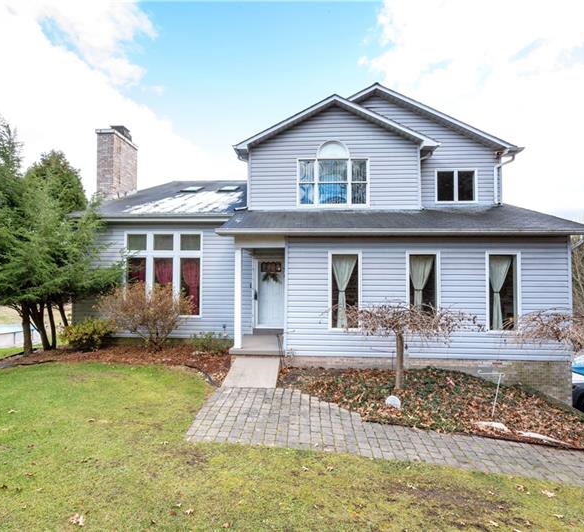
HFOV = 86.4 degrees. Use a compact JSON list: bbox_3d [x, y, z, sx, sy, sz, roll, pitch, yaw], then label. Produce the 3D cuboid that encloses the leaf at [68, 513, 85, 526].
[{"bbox_3d":[-1.860,2.190,2.690,0.130,0.030,0.115,0,0,0],"label":"leaf"}]

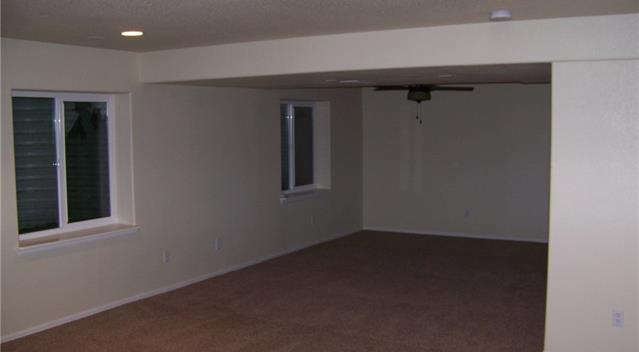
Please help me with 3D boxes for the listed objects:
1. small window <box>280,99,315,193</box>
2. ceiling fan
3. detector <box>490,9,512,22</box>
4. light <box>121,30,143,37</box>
[{"bbox_3d":[-0.349,-0.391,8.872,0.090,1.240,1.190,3,6,31],"label":"small window"},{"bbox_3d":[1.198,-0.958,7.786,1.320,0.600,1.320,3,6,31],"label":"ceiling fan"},{"bbox_3d":[1.125,-0.986,4.002,0.137,0.046,0.137,3,6,31],"label":"detector"},{"bbox_3d":[-1.406,-1.068,4.834,0.165,0.040,0.165,0,5,0],"label":"light"}]

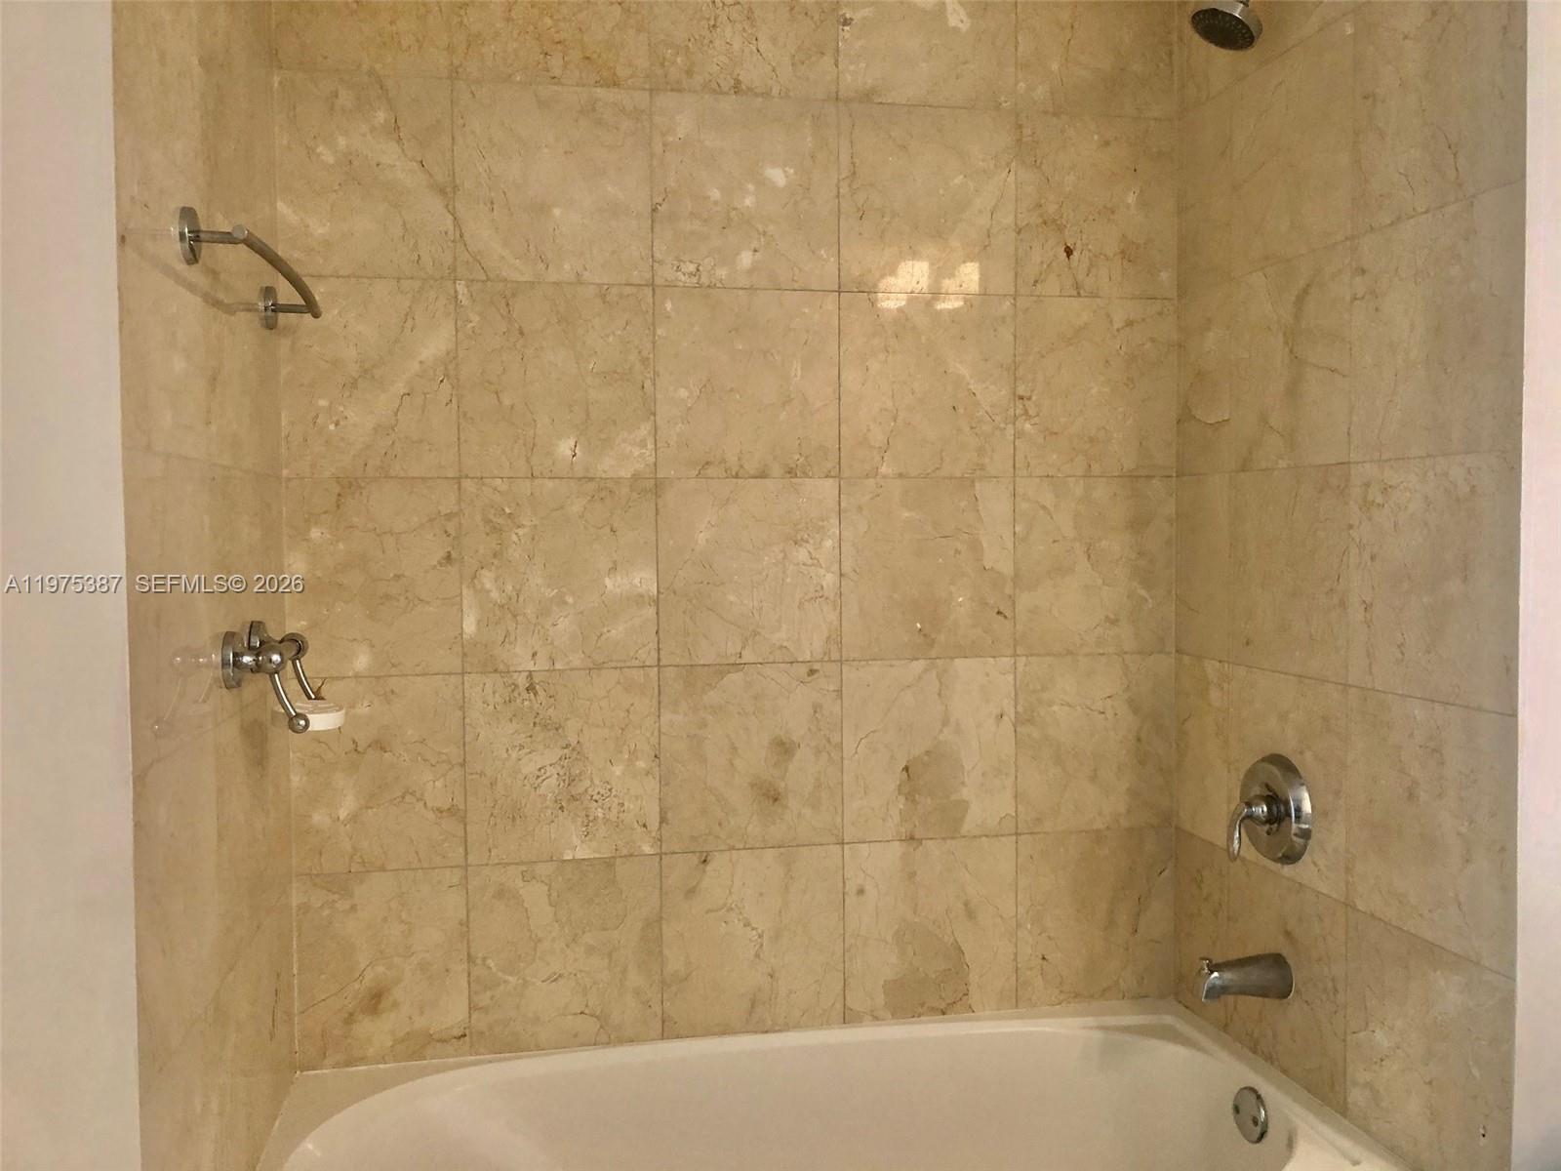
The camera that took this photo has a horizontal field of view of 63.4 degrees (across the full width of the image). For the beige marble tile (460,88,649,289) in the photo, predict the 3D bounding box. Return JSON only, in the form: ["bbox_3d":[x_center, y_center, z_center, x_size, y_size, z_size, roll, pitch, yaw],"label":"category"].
[{"bbox_3d":[-0.355,-0.630,1.988,0.305,0.305,0.010,-1,3,-11],"label":"beige marble tile"}]

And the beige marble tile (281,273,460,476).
[{"bbox_3d":[-0.632,-0.319,1.951,0.259,0.305,0.014,-1,3,-11],"label":"beige marble tile"}]

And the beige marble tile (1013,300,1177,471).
[{"bbox_3d":[0.542,-0.340,2.179,0.293,0.305,0.014,-1,3,-11],"label":"beige marble tile"}]

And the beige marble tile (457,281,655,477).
[{"bbox_3d":[-0.351,-0.322,1.992,0.303,0.303,0.010,-1,3,-11],"label":"beige marble tile"}]

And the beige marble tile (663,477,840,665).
[{"bbox_3d":[-0.049,-0.022,2.064,0.305,0.305,0.012,-1,3,-11],"label":"beige marble tile"}]

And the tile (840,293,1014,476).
[{"bbox_3d":[0.247,-0.333,2.110,0.303,0.303,0.010,-1,3,-11],"label":"tile"}]

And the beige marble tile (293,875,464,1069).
[{"bbox_3d":[-0.620,0.597,1.982,0.259,0.304,0.012,-1,3,-11],"label":"beige marble tile"}]

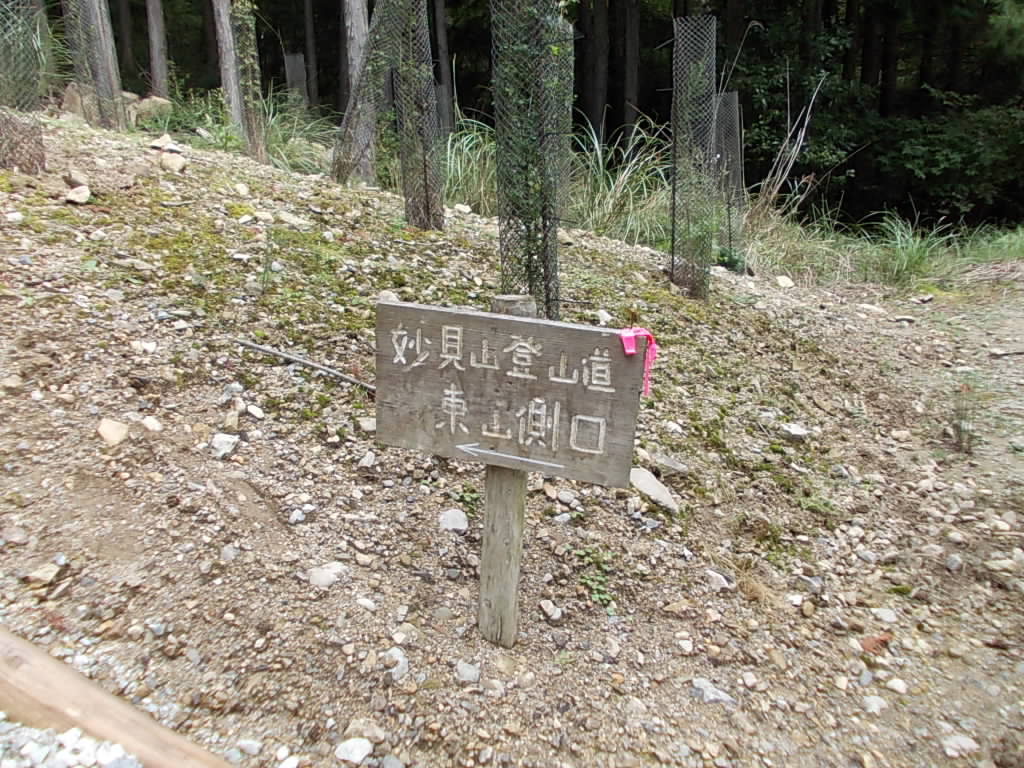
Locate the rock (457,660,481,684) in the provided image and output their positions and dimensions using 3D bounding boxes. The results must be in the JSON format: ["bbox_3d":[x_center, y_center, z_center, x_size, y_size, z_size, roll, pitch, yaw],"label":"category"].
[{"bbox_3d":[-0.101,0.669,1.920,0.052,0.036,0.045,-1,13,0],"label":"rock"}]

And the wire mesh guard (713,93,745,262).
[{"bbox_3d":[2.311,-2.215,8.800,0.290,1.800,0.290,-1,13,0],"label":"wire mesh guard"}]

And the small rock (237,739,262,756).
[{"bbox_3d":[-0.520,0.720,1.640,0.048,0.027,0.036,-1,13,0],"label":"small rock"}]

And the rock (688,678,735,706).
[{"bbox_3d":[0.489,0.750,2.020,0.108,0.040,0.060,-1,13,0],"label":"rock"}]

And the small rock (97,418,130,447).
[{"bbox_3d":[-1.257,0.153,2.613,0.100,0.060,0.080,-10,20,-26],"label":"small rock"}]

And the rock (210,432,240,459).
[{"bbox_3d":[-0.919,0.197,2.656,0.090,0.058,0.070,-7,19,-19],"label":"rock"}]

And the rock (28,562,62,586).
[{"bbox_3d":[-1.179,0.481,2.093,0.082,0.042,0.065,-12,21,-31],"label":"rock"}]

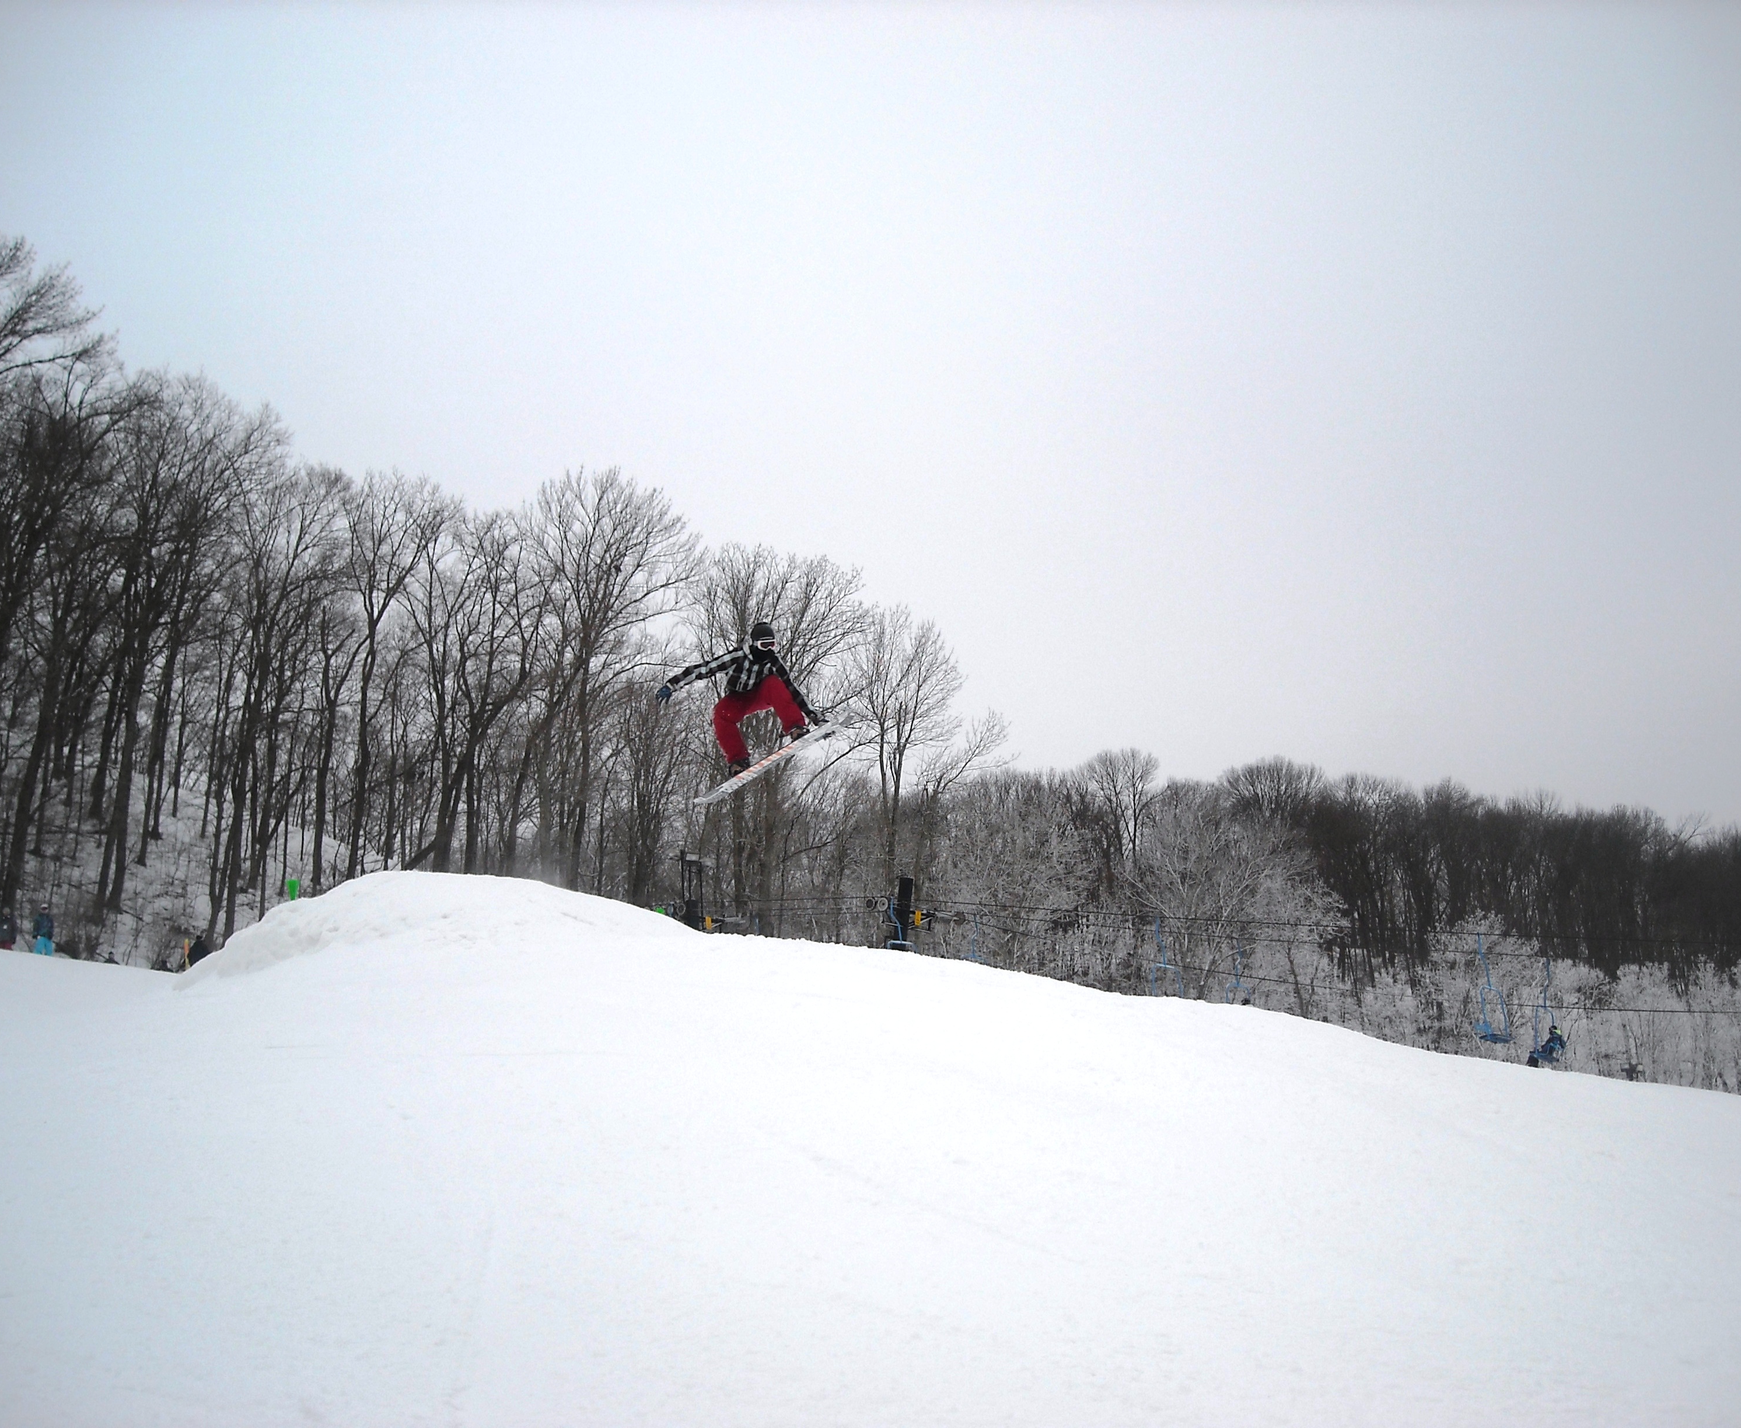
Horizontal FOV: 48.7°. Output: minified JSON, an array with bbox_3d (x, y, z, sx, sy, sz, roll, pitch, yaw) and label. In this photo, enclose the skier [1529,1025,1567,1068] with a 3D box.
[{"bbox_3d":[18.633,9.235,53.000,0.950,1.300,0.600,-4,-7,31],"label":"skier"}]

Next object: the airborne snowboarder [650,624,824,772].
[{"bbox_3d":[-0.961,-0.122,14.300,1.150,1.200,0.750,3,-7,-30],"label":"airborne snowboarder"}]

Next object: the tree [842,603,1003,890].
[{"bbox_3d":[2.249,2.439,82.000,6.600,14.300,6.400,0,-6,0],"label":"tree"}]

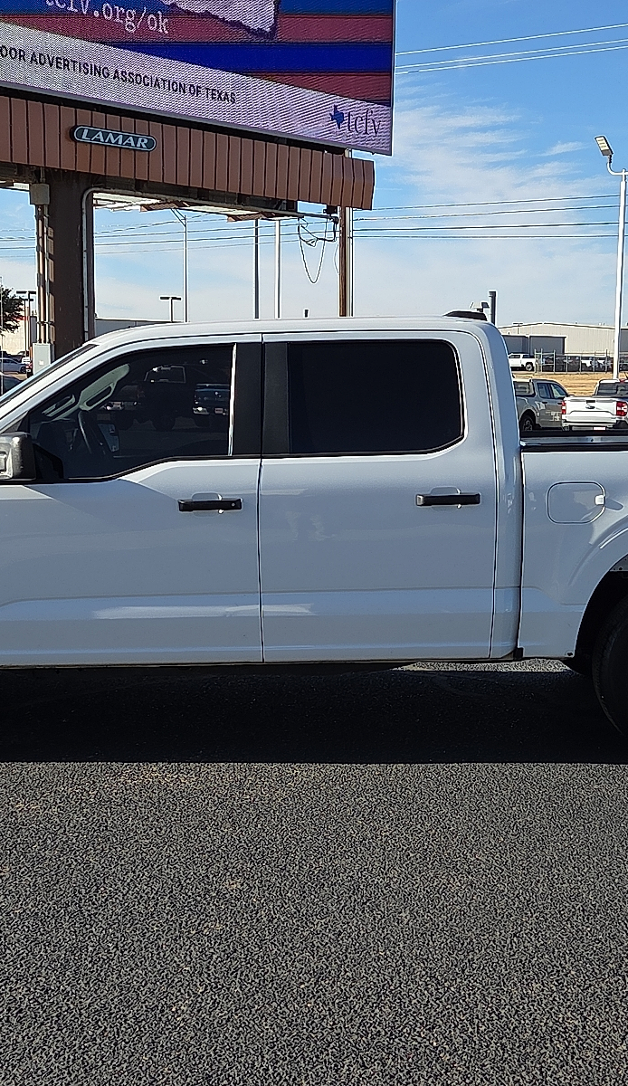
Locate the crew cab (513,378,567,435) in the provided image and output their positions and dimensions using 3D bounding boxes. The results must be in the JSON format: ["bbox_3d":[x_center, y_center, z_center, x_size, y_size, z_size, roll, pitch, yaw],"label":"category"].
[{"bbox_3d":[6.075,-3.828,41.644,1.860,1.745,5.070,6,9,38],"label":"crew cab"}]

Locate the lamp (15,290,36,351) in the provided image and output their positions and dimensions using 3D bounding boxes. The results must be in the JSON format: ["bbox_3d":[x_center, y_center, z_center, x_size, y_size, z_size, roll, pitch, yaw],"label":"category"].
[{"bbox_3d":[-30.051,-22.056,153.461,1.950,8.790,0.500,0,7,0],"label":"lamp"}]

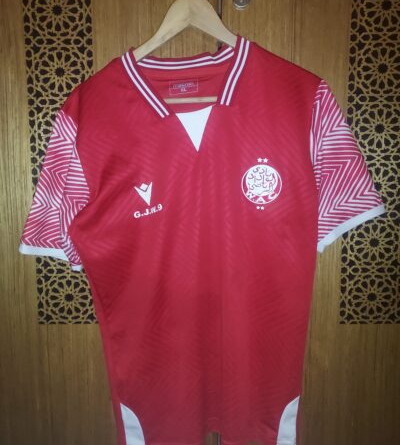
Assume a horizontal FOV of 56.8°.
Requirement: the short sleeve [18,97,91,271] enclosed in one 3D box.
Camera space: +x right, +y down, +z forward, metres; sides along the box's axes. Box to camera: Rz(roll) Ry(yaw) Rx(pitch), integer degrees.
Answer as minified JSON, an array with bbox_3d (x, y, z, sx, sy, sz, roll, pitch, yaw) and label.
[{"bbox_3d":[-0.276,-0.076,0.701,0.122,0.315,0.085,0,6,5],"label":"short sleeve"}]

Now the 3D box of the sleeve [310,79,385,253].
[{"bbox_3d":[0.262,-0.101,0.658,0.122,0.300,0.085,0,6,5],"label":"sleeve"}]

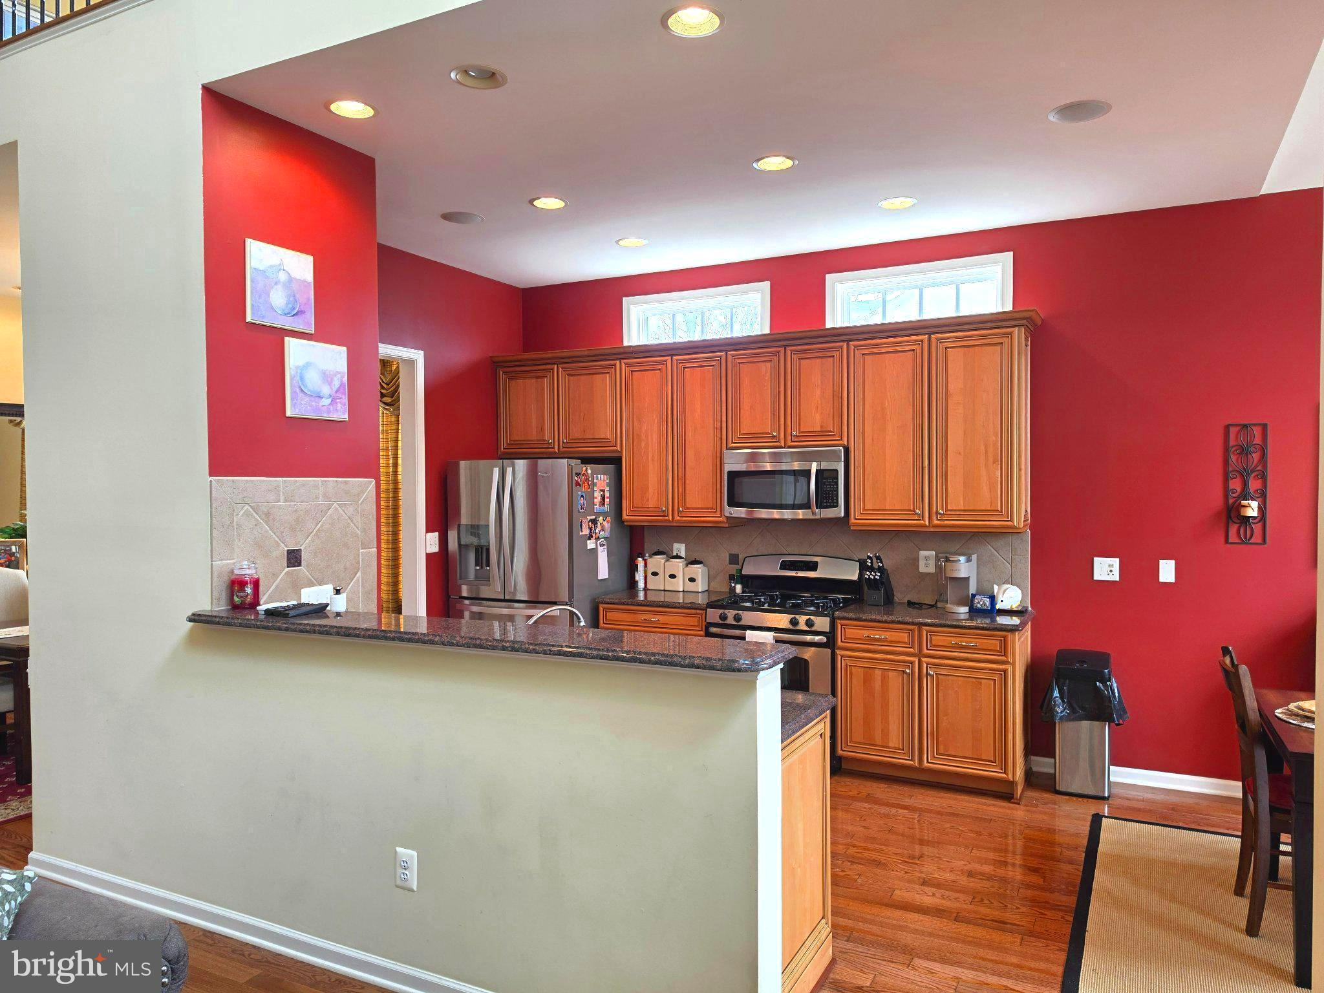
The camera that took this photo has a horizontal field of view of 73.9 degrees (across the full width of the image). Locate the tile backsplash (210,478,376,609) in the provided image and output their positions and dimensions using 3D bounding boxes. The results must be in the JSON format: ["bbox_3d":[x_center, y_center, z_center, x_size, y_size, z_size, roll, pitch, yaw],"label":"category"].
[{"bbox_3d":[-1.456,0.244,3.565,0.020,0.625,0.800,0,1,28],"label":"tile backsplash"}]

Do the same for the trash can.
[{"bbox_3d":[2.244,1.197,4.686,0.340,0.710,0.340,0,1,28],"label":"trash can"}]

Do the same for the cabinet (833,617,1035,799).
[{"bbox_3d":[1.517,1.114,4.943,0.942,0.872,0.605,0,1,28],"label":"cabinet"}]

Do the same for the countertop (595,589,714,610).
[{"bbox_3d":[0.071,0.653,5.672,0.770,0.038,0.635,0,1,28],"label":"countertop"}]

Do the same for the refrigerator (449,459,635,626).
[{"bbox_3d":[-0.793,0.655,5.929,0.930,1.770,0.890,0,1,28],"label":"refrigerator"}]

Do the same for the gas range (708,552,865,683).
[{"bbox_3d":[0.737,0.959,5.291,0.765,1.175,0.675,0,1,28],"label":"gas range"}]

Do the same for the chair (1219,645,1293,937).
[{"bbox_3d":[2.367,1.089,3.215,0.530,0.980,0.450,0,1,28],"label":"chair"}]

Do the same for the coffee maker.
[{"bbox_3d":[1.669,0.481,4.978,0.203,0.320,0.280,0,1,28],"label":"coffee maker"}]

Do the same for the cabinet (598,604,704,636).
[{"bbox_3d":[0.085,1.105,5.691,0.760,0.872,0.605,0,1,28],"label":"cabinet"}]

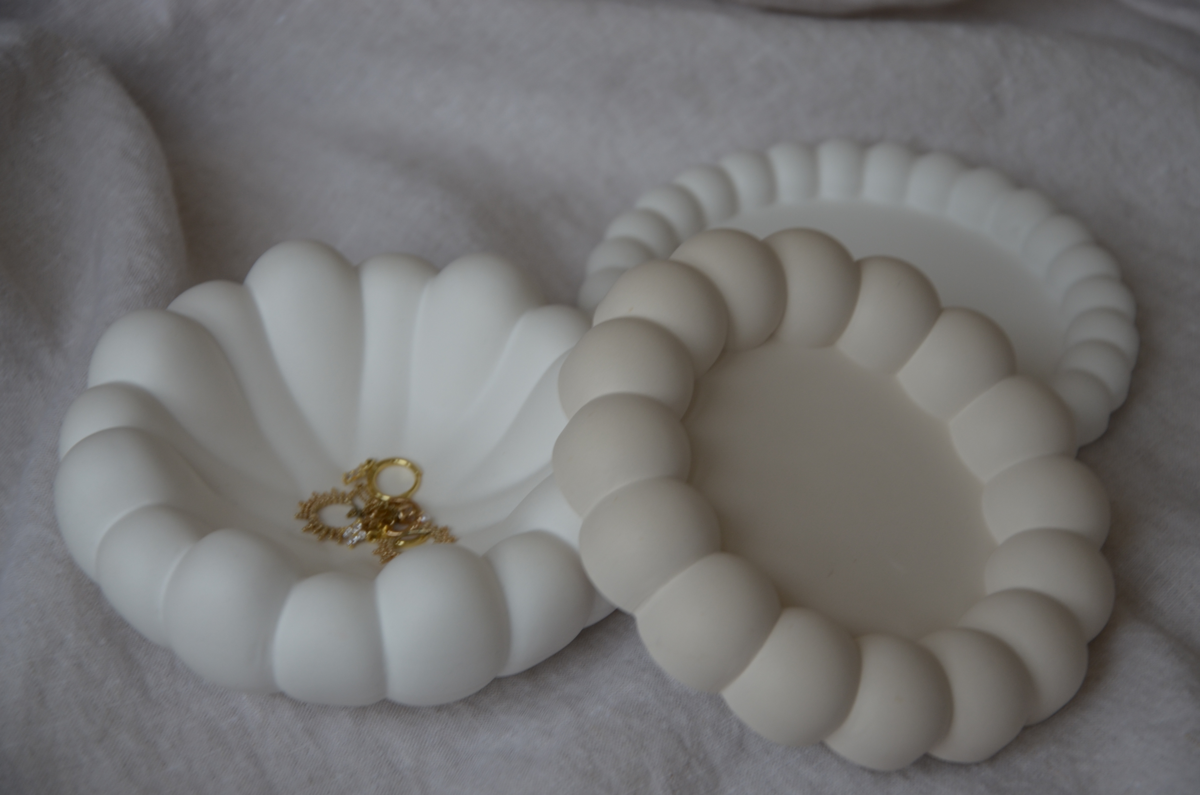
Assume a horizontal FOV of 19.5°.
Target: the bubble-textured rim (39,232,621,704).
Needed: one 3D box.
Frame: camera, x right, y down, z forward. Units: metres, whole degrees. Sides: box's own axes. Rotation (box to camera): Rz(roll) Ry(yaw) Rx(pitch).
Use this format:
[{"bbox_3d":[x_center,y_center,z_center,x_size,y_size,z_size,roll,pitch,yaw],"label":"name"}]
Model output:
[{"bbox_3d":[-0.048,0.015,0.720,0.130,0.037,0.130,2,38,0],"label":"bubble-textured rim"}]

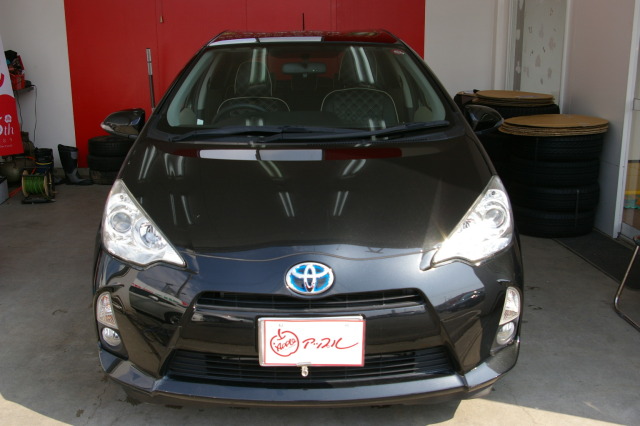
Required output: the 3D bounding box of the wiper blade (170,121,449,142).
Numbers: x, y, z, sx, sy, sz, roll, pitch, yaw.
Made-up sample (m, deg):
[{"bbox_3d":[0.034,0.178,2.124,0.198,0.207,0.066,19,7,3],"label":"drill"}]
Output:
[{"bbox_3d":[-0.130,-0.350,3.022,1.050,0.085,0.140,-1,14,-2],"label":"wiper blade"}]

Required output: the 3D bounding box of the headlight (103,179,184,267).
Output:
[{"bbox_3d":[-0.643,0.027,2.512,0.370,0.250,0.480,0,14,2],"label":"headlight"}]

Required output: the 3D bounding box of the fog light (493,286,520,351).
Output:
[{"bbox_3d":[0.682,0.366,2.531,0.115,0.215,0.140,-3,14,-12],"label":"fog light"}]

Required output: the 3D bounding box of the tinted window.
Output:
[{"bbox_3d":[-0.088,-0.614,3.352,1.340,0.410,0.900,-1,14,-2],"label":"tinted window"}]

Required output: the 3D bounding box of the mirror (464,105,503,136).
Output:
[{"bbox_3d":[0.775,-0.440,3.361,0.230,0.155,0.150,-1,14,-2],"label":"mirror"}]

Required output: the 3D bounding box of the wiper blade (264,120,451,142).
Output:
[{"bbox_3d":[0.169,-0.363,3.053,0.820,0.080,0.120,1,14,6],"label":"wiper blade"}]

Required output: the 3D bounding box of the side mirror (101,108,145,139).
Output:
[{"bbox_3d":[-0.943,-0.415,3.288,0.230,0.155,0.150,-1,14,-2],"label":"side mirror"}]

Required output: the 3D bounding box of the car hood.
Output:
[{"bbox_3d":[-0.050,-0.095,2.644,1.450,0.310,0.900,-1,14,-2],"label":"car hood"}]

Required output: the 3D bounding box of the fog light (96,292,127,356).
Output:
[{"bbox_3d":[-0.752,0.387,2.470,0.115,0.215,0.140,2,14,7],"label":"fog light"}]

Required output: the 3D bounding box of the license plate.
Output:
[{"bbox_3d":[-0.024,0.409,2.190,0.330,0.165,0.020,-1,14,-2],"label":"license plate"}]

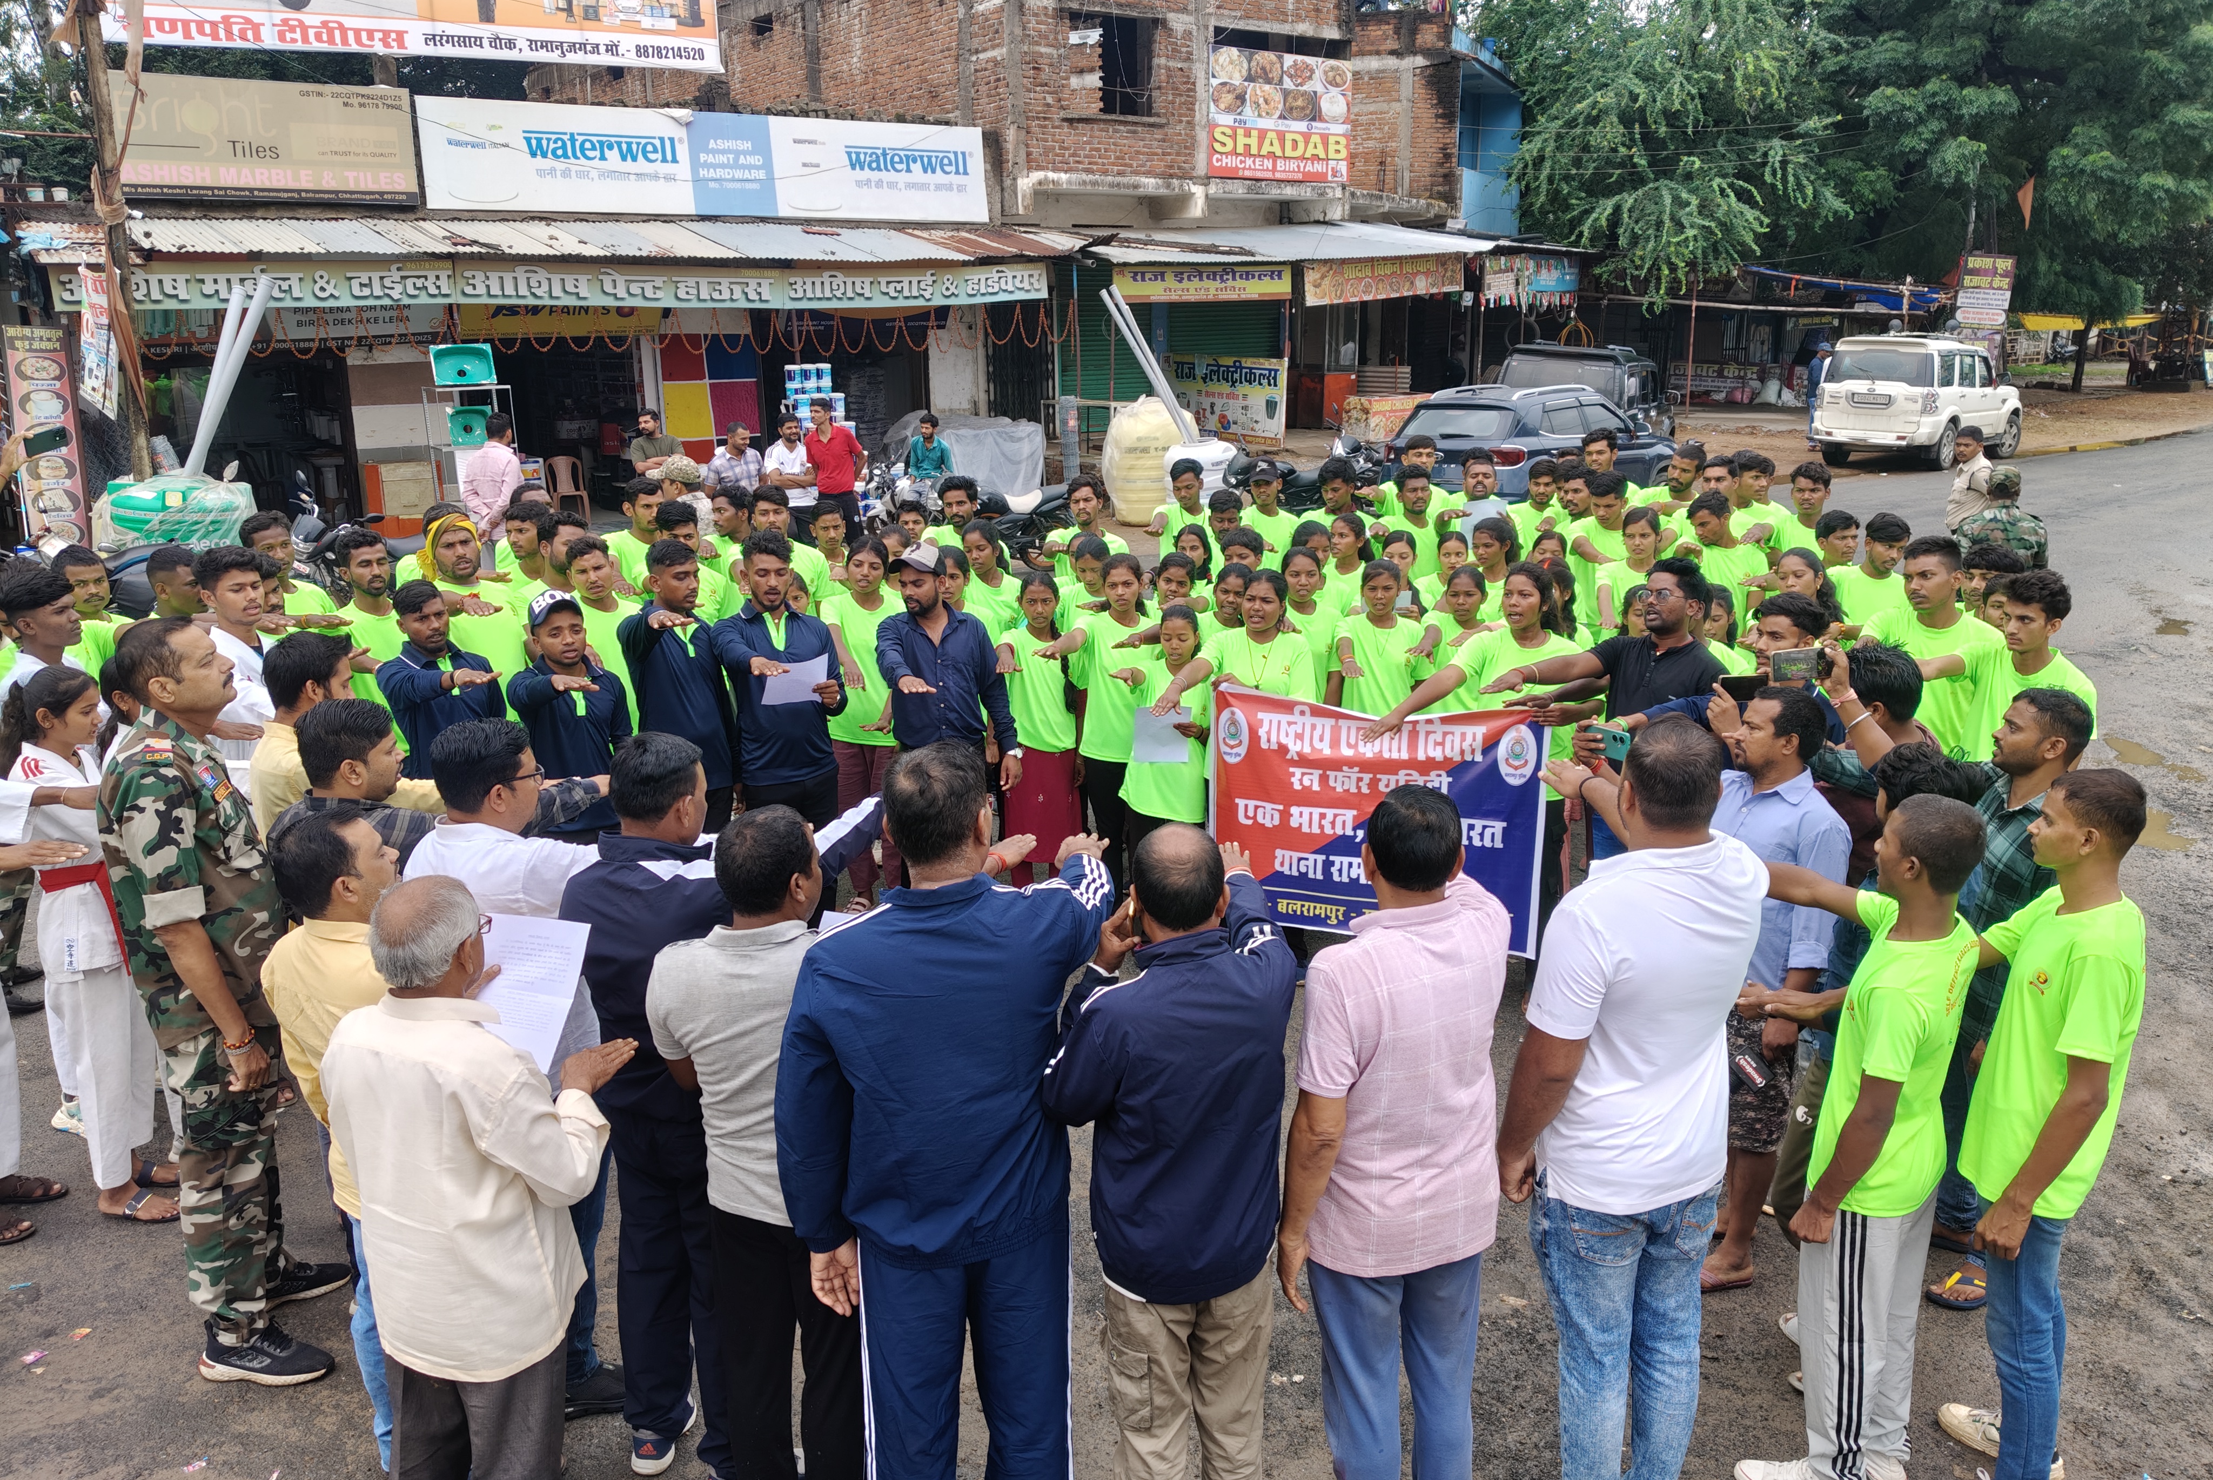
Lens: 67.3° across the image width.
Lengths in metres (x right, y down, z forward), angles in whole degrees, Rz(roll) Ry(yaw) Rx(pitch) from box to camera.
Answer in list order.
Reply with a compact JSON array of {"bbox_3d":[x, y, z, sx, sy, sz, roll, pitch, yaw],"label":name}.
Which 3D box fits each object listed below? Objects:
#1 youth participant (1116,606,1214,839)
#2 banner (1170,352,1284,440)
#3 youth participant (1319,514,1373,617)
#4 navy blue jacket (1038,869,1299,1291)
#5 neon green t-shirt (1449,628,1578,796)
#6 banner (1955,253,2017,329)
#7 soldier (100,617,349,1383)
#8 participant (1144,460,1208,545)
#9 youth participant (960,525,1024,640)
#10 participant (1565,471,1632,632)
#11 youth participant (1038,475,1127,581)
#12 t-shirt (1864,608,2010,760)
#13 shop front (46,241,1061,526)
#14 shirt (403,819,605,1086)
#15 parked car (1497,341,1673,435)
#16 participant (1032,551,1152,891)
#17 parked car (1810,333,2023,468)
[{"bbox_3d":[0.264,0.261,6.058,0.480,1.500,0.500,1,14,7],"label":"youth participant"},{"bbox_3d":[1.666,-4.819,23.576,2.100,1.200,0.060,10,19,34],"label":"banner"},{"bbox_3d":[1.159,-0.321,8.094,0.460,1.540,0.420,3,15,16],"label":"youth participant"},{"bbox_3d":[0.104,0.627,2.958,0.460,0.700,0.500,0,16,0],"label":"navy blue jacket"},{"bbox_3d":[1.489,-0.094,6.175,0.500,0.650,0.380,5,17,19],"label":"neon green t-shirt"},{"bbox_3d":[17.454,-8.924,33.000,1.080,1.500,0.080,12,19,36],"label":"banner"},{"bbox_3d":[-2.115,0.613,4.091,0.480,1.780,0.520,-4,16,-14],"label":"soldier"},{"bbox_3d":[0.356,-0.608,8.677,0.480,1.690,0.580,1,16,6],"label":"participant"},{"bbox_3d":[-0.511,-0.177,7.342,0.450,1.560,0.520,2,16,10],"label":"youth participant"},{"bbox_3d":[2.367,-0.455,8.080,0.480,1.690,0.580,1,16,5],"label":"participant"},{"bbox_3d":[-0.128,-0.419,8.086,0.480,1.690,0.600,3,15,8],"label":"youth participant"},{"bbox_3d":[2.996,-0.142,6.112,0.520,0.700,0.330,14,20,41],"label":"t-shirt"},{"bbox_3d":[-5.400,-4.050,18.900,10.900,3.100,1.800,-10,17,-32],"label":"shop front"},{"bbox_3d":[-1.260,0.487,3.611,0.500,0.720,0.450,10,18,38],"label":"shirt"},{"bbox_3d":[6.680,-4.500,22.800,1.760,1.860,4.050,8,17,27],"label":"parked car"},{"bbox_3d":[-0.001,0.051,6.627,0.480,1.555,0.650,3,16,11],"label":"participant"},{"bbox_3d":[12.980,-5.420,26.330,4.450,1.950,1.840,-14,21,-43],"label":"parked car"}]

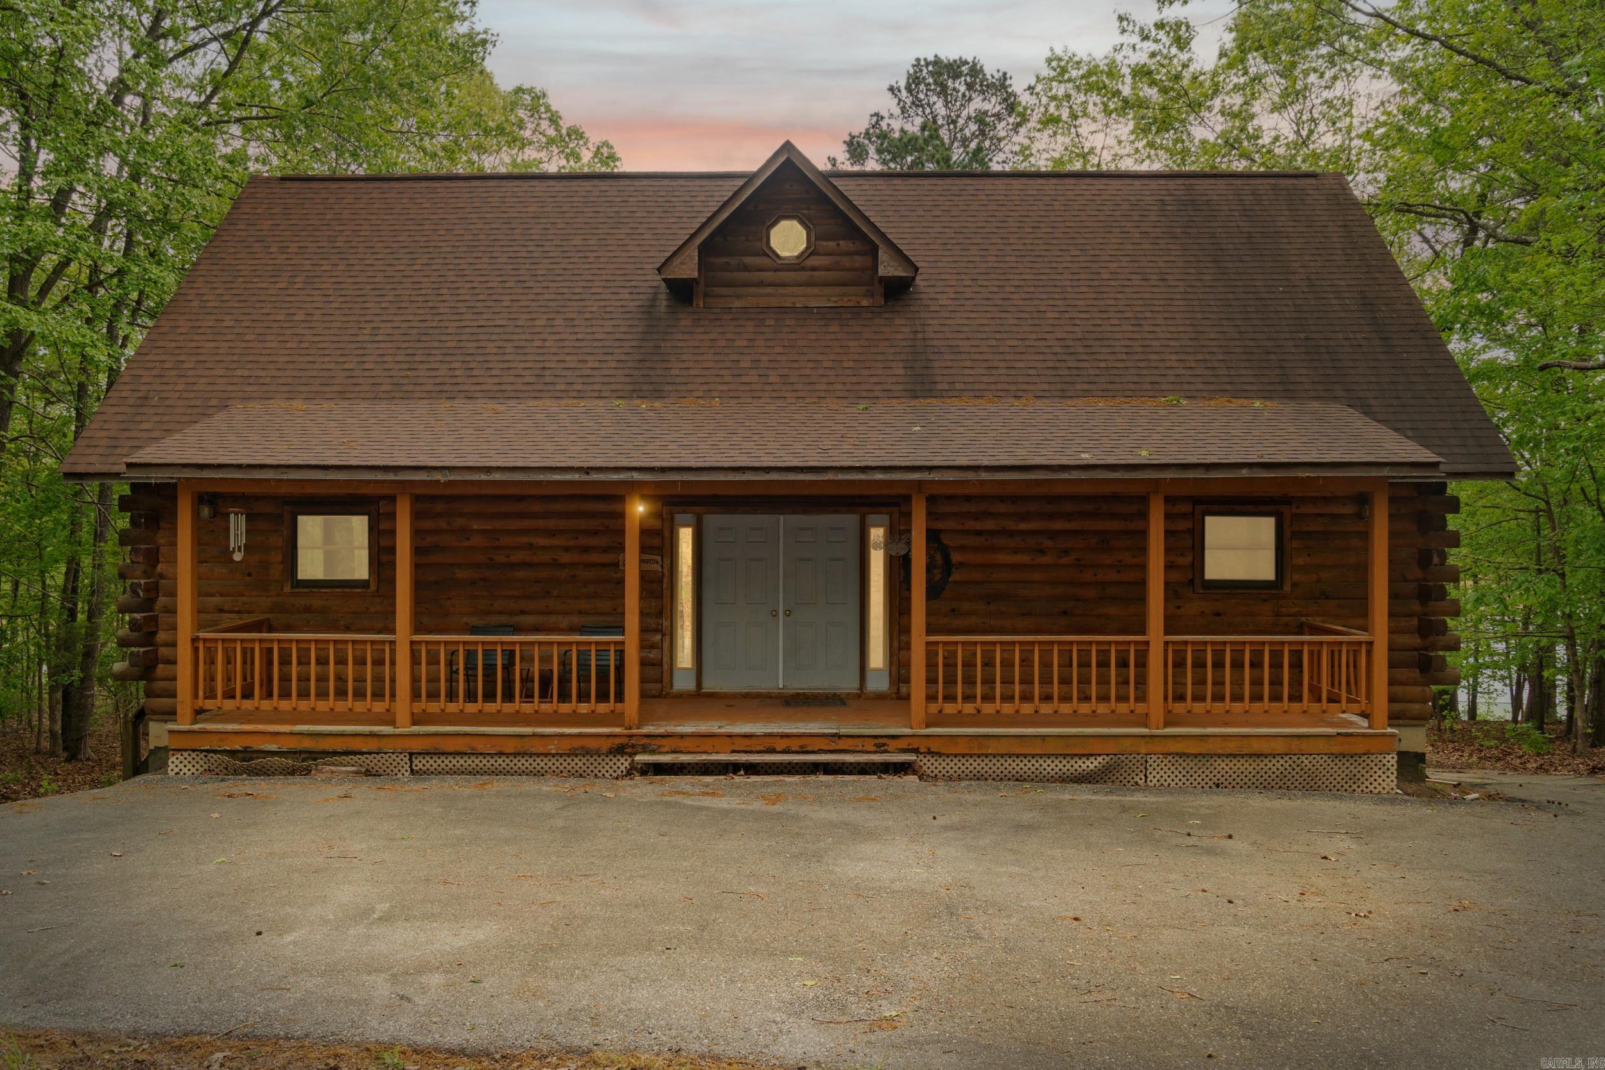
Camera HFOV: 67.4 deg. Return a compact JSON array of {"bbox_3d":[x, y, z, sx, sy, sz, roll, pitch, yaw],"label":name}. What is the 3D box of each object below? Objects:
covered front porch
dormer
[{"bbox_3d":[-0.230,0.800,12.800,12.150,2.780,2.050,0,0,0],"label":"covered front porch"},{"bbox_3d":[-0.190,-3.980,16.350,3.280,2.050,2.250,0,0,0],"label":"dormer"}]

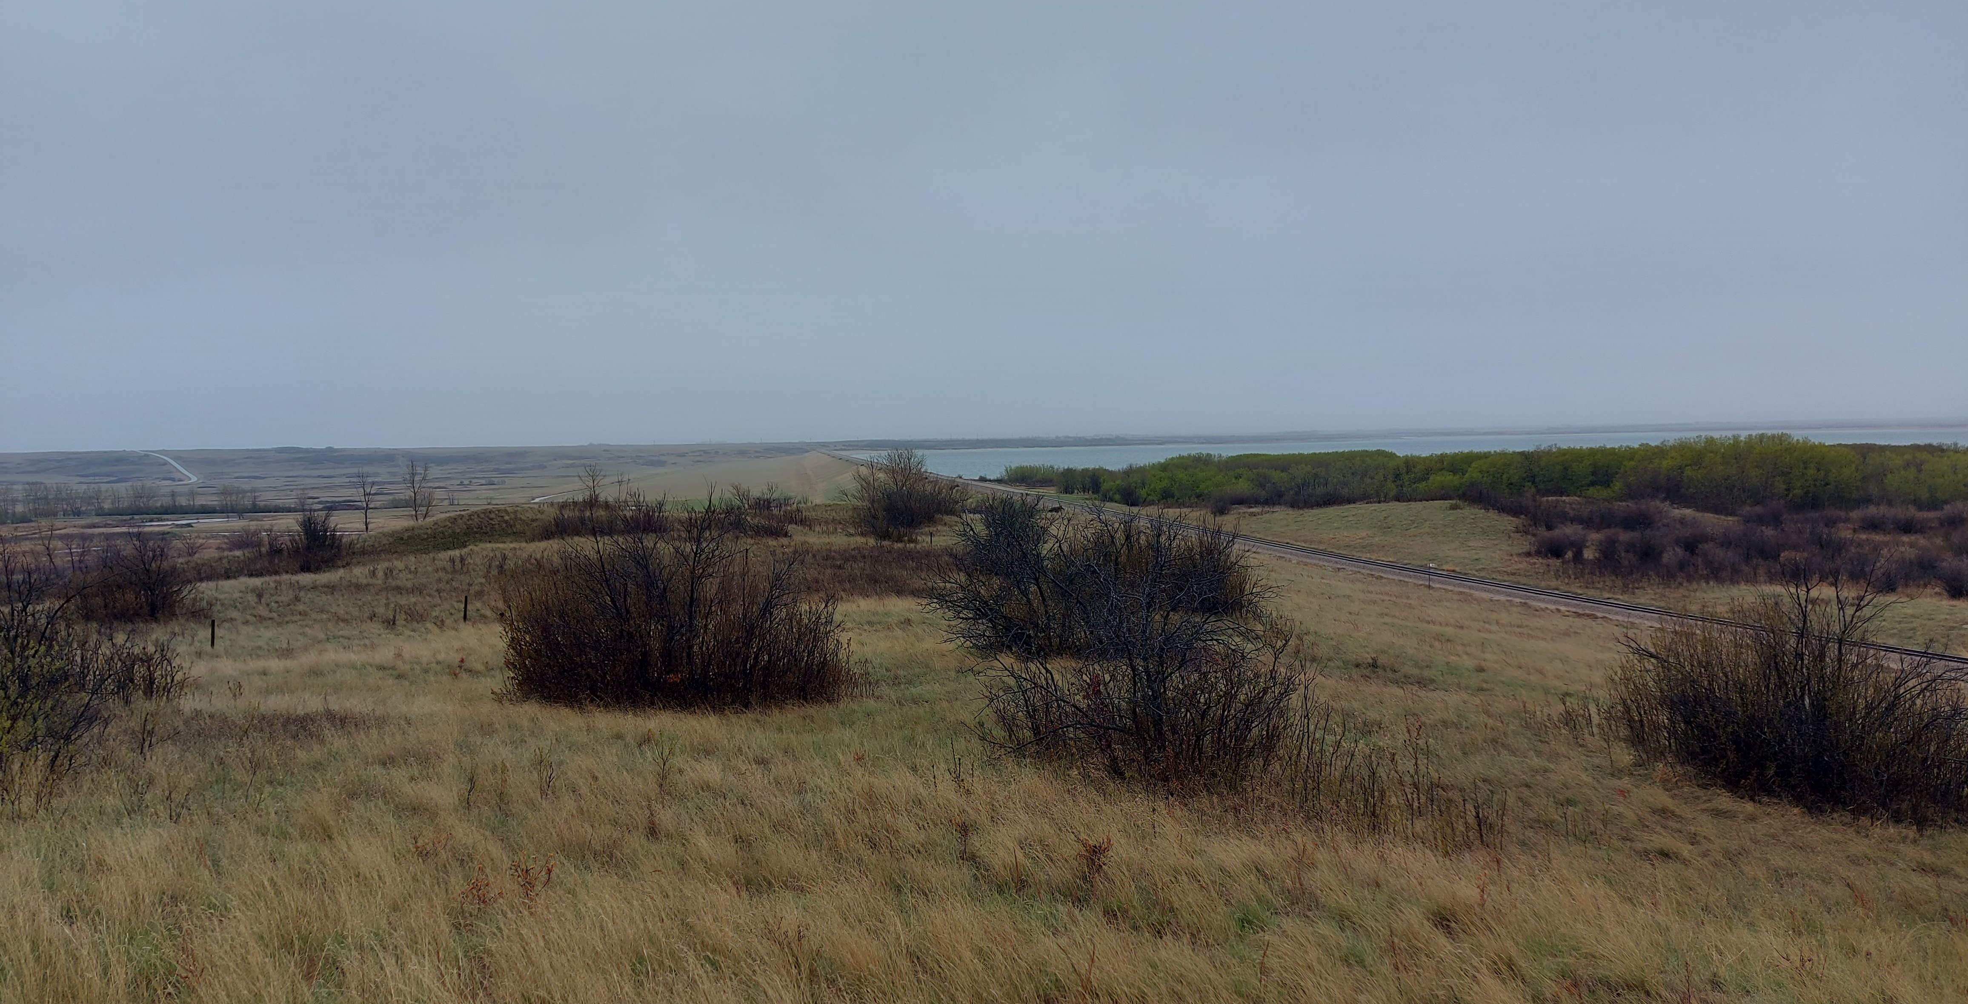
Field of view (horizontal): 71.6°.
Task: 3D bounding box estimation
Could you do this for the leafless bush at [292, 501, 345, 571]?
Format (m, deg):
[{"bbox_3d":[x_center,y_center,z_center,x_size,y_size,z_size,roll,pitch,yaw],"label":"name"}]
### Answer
[{"bbox_3d":[-29.239,1.487,60.000,2.300,3.180,2.300,-1,3,0],"label":"leafless bush"}]

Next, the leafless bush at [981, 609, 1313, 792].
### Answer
[{"bbox_3d":[1.367,1.672,11.500,2.600,1.480,2.210,-1,3,0],"label":"leafless bush"}]

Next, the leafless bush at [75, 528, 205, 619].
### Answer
[{"bbox_3d":[-27.938,2.459,45.000,4.080,3.040,3.670,-1,3,0],"label":"leafless bush"}]

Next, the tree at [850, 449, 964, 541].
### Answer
[{"bbox_3d":[-3.493,-0.314,62.000,4.950,4.190,4.450,-1,3,0],"label":"tree"}]

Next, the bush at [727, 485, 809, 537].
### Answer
[{"bbox_3d":[-10.803,0.421,68.000,4.060,2.610,3.450,-1,3,0],"label":"bush"}]

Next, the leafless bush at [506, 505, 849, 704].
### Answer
[{"bbox_3d":[-4.405,1.505,19.500,4.700,2.830,3.520,-1,3,0],"label":"leafless bush"}]

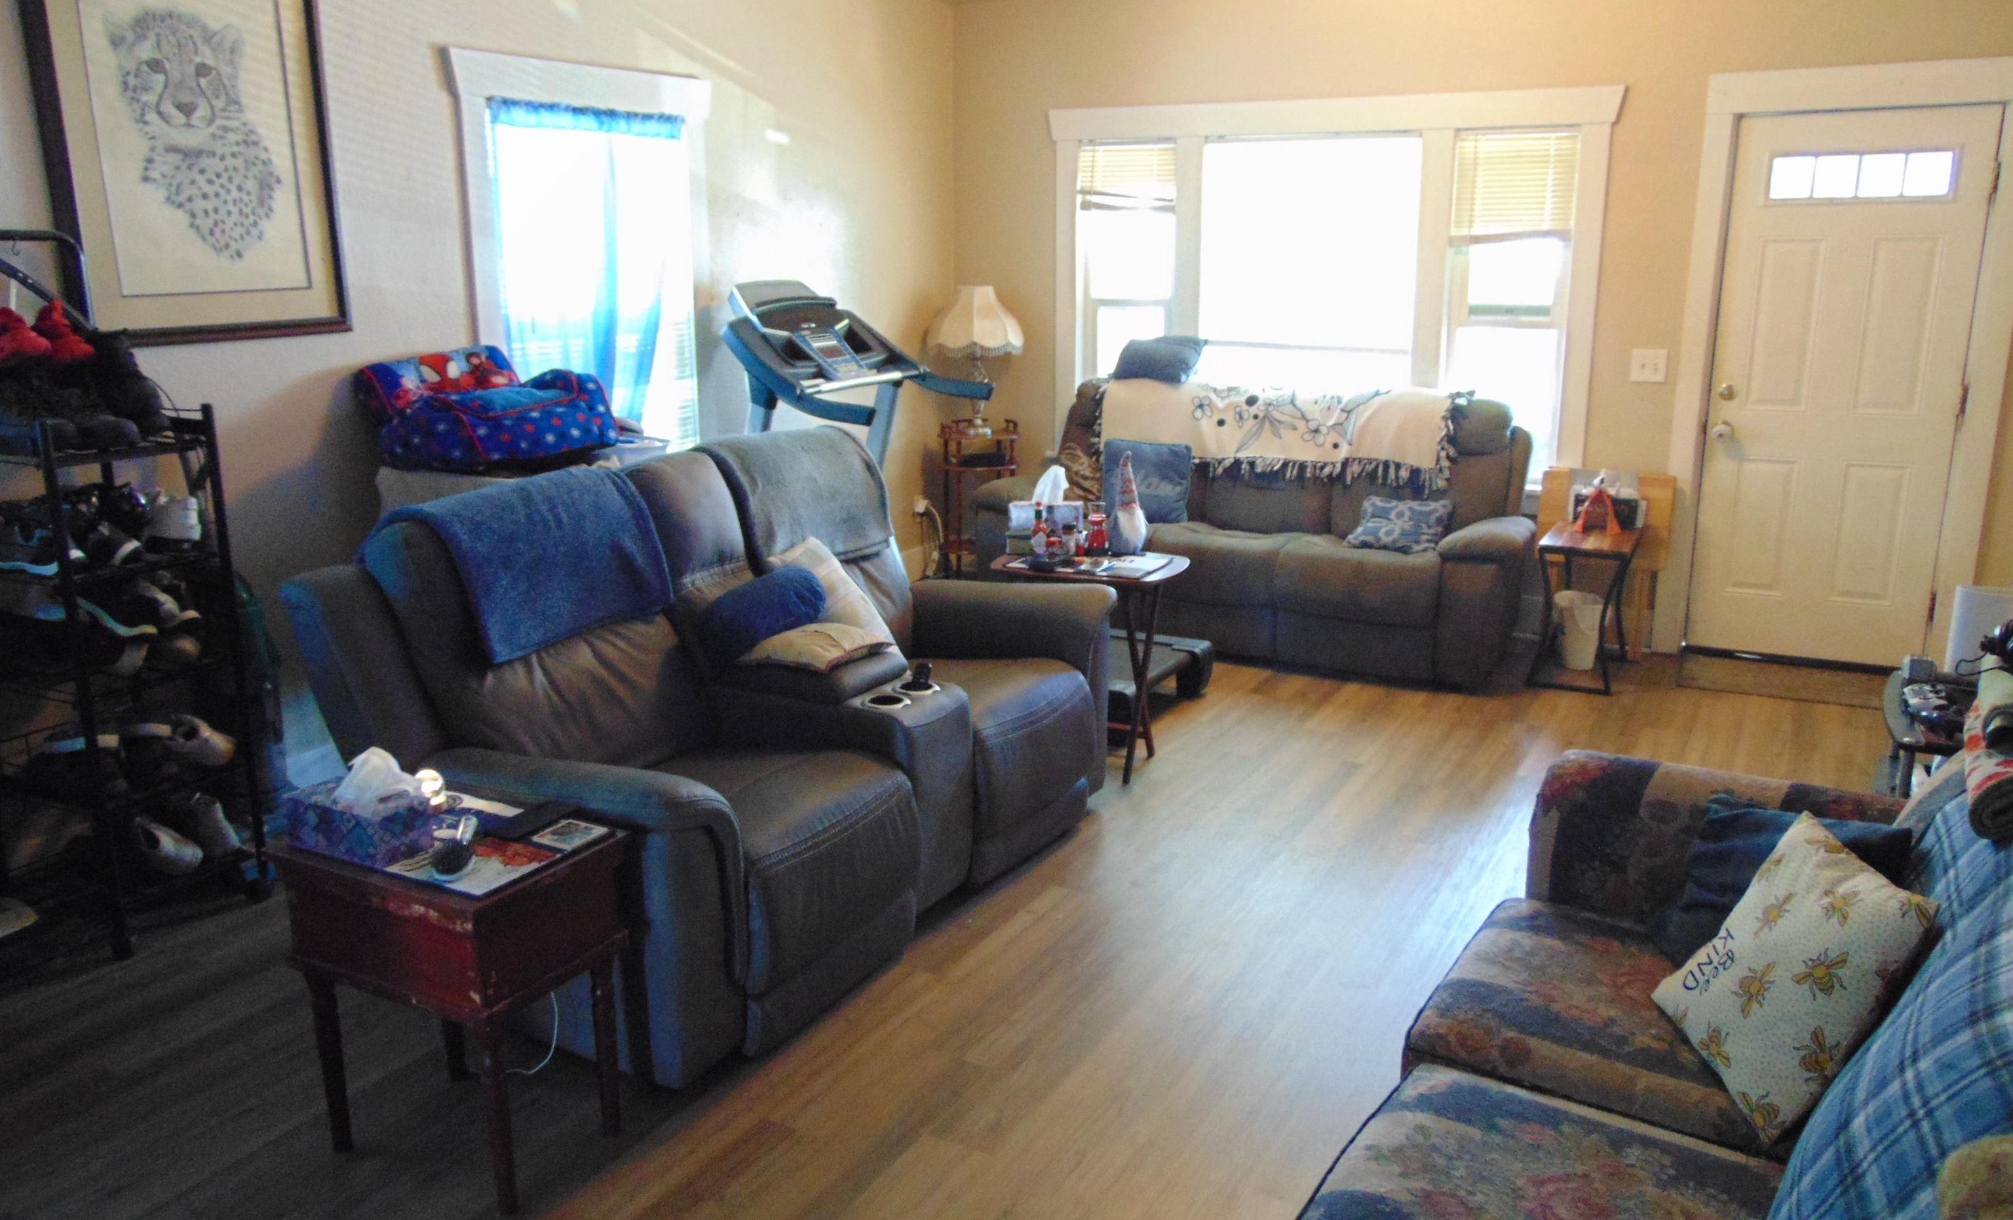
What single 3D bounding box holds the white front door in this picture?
[{"bbox_3d":[3.090,-0.798,5.447,0.819,2.039,0.050,7,14,28],"label":"white front door"}]

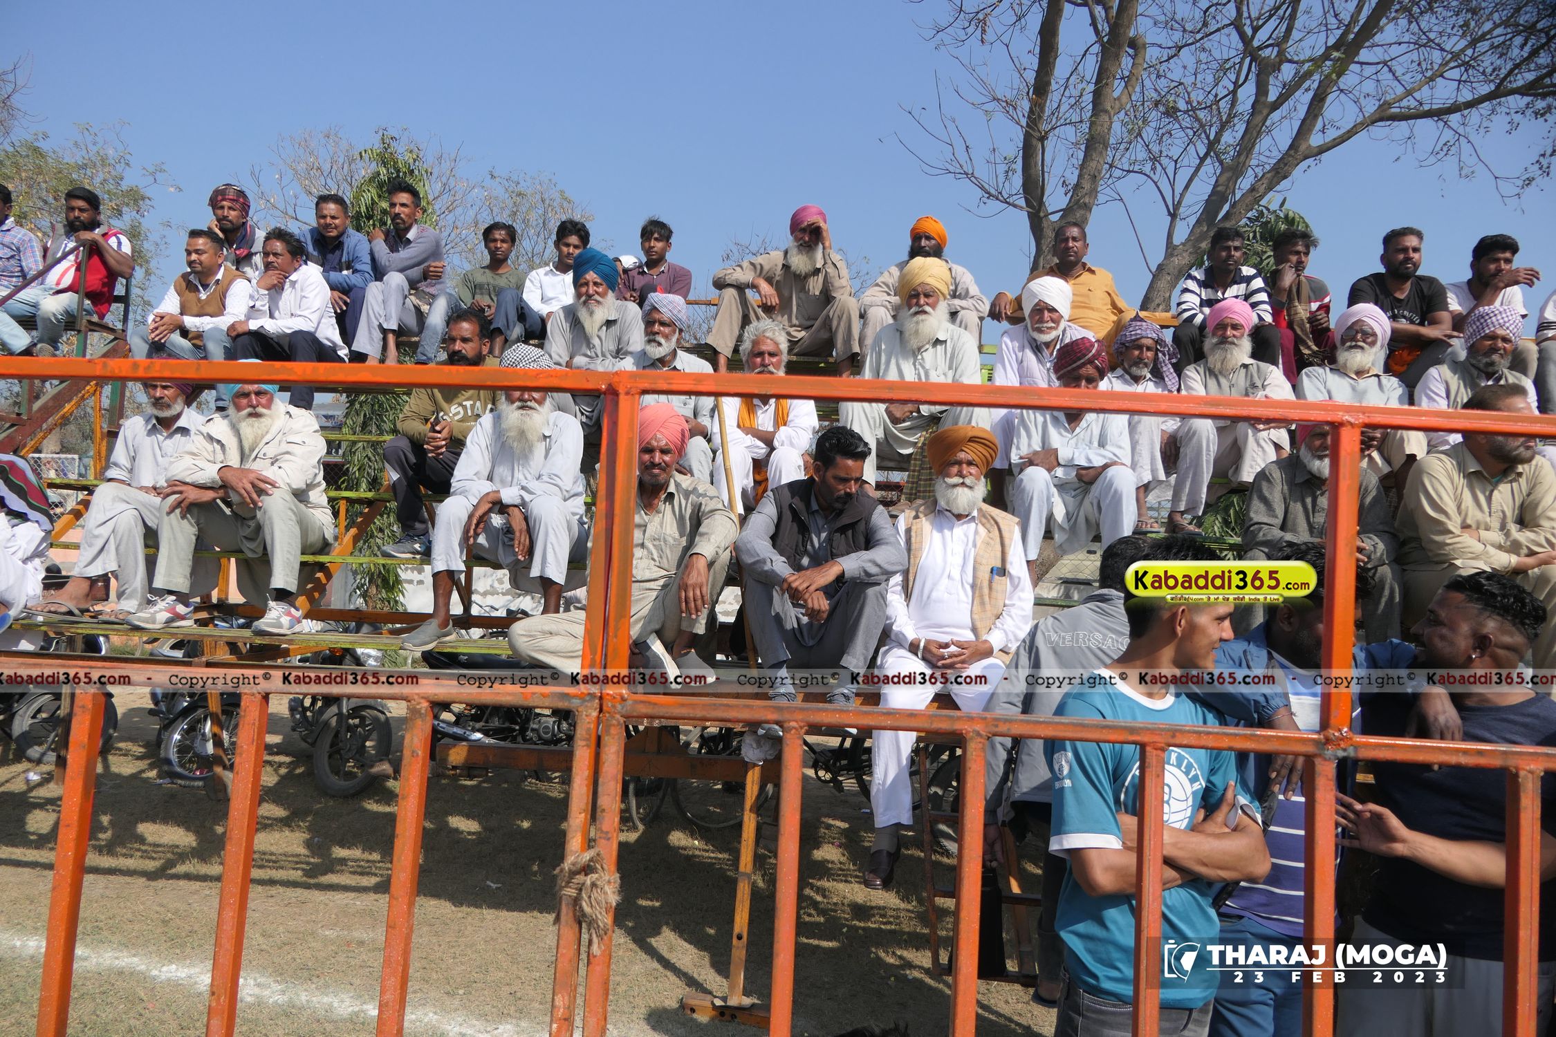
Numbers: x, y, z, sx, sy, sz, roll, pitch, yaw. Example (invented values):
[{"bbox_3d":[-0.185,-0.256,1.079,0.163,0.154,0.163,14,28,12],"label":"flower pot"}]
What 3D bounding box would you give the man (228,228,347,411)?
[{"bbox_3d":[-2.568,-0.963,5.297,0.520,1.099,0.800,2,-4,17],"label":"man"}]

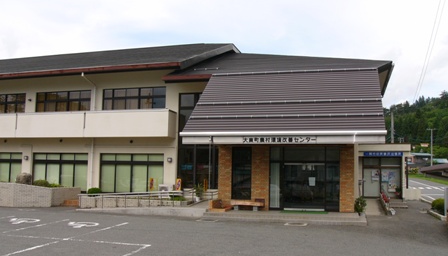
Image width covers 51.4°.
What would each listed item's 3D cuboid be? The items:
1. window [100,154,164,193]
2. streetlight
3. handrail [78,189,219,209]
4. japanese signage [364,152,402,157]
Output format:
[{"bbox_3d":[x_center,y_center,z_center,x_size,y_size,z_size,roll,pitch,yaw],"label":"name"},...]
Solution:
[{"bbox_3d":[-5.804,2.836,29.392,4.422,2.476,0.150,-1,-5,16],"label":"window"},{"bbox_3d":[33.440,3.500,74.737,1.200,6.700,0.400,-1,-5,16],"label":"streetlight"},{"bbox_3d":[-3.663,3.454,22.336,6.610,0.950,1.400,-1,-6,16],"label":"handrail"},{"bbox_3d":[9.913,1.655,29.051,2.351,0.293,0.100,-1,-5,16],"label":"japanese signage"}]

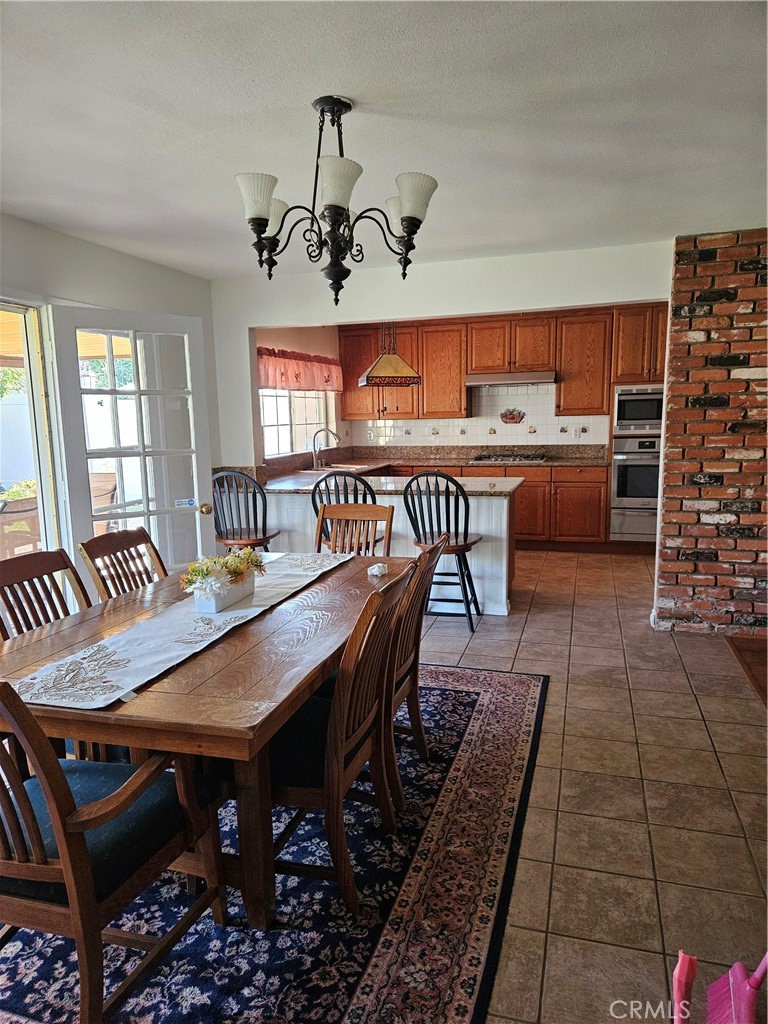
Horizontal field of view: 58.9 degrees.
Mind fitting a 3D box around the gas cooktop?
[{"bbox_3d":[1.331,-0.554,7.214,0.775,0.072,0.514,1,9,17],"label":"gas cooktop"}]

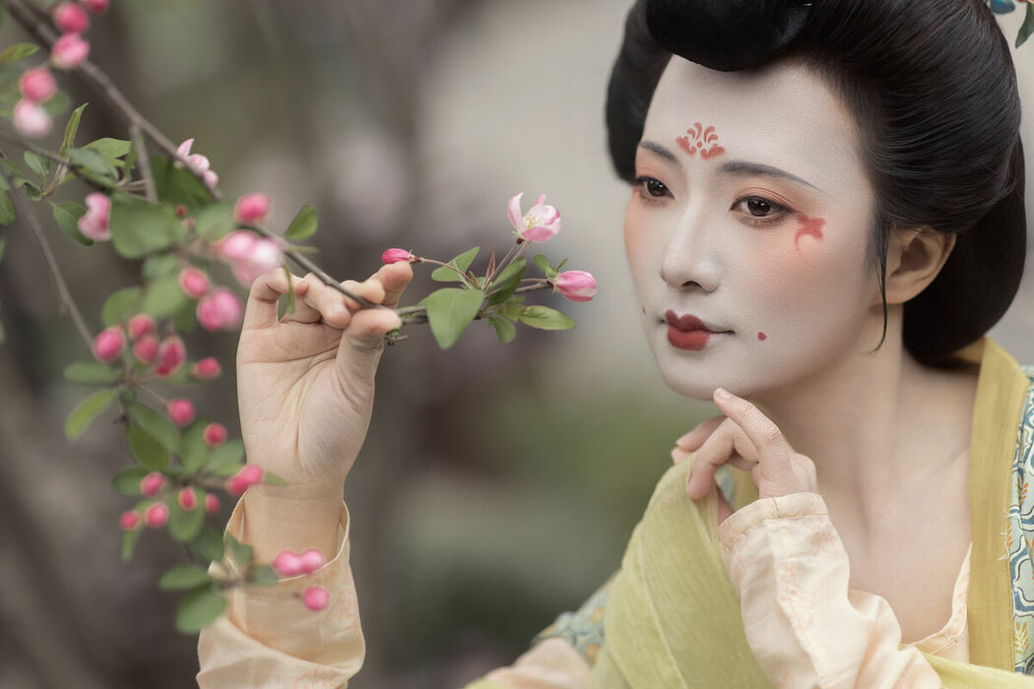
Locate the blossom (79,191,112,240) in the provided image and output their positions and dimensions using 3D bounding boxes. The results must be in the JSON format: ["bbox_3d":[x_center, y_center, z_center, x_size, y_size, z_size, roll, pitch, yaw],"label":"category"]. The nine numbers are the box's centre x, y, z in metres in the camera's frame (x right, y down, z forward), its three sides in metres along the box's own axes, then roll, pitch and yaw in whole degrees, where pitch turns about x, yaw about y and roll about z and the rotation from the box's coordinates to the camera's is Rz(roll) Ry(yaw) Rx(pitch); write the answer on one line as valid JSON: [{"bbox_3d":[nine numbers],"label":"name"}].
[{"bbox_3d":[-0.216,-0.066,1.250,0.020,0.025,0.019,1,2,22],"label":"blossom"}]

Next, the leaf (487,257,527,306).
[{"bbox_3d":[-0.006,-0.033,1.285,0.014,0.033,0.014,41,11,0],"label":"leaf"}]

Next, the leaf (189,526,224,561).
[{"bbox_3d":[-0.151,0.097,1.190,0.017,0.018,0.012,0,2,0],"label":"leaf"}]

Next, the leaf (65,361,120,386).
[{"bbox_3d":[-0.207,0.014,1.190,0.027,0.013,0.005,0,-41,-6],"label":"leaf"}]

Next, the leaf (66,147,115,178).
[{"bbox_3d":[-0.210,-0.090,1.200,0.025,0.014,0.014,11,16,0],"label":"leaf"}]

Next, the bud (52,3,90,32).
[{"bbox_3d":[-0.215,-0.158,1.180,0.015,0.015,0.016,-1,20,-20],"label":"bud"}]

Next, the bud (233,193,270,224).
[{"bbox_3d":[-0.130,-0.067,1.200,0.017,0.016,0.015,11,6,0],"label":"bud"}]

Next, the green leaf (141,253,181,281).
[{"bbox_3d":[-0.176,-0.039,1.210,0.021,0.015,0.008,-6,0,-2],"label":"green leaf"}]

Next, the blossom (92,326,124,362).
[{"bbox_3d":[-0.200,0.000,1.190,0.015,0.018,0.015,-14,6,0],"label":"blossom"}]

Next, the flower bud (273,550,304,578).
[{"bbox_3d":[-0.112,0.107,1.190,0.014,0.013,0.013,18,18,0],"label":"flower bud"}]

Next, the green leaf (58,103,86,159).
[{"bbox_3d":[-0.230,-0.111,1.270,0.007,0.031,0.007,25,0,32],"label":"green leaf"}]

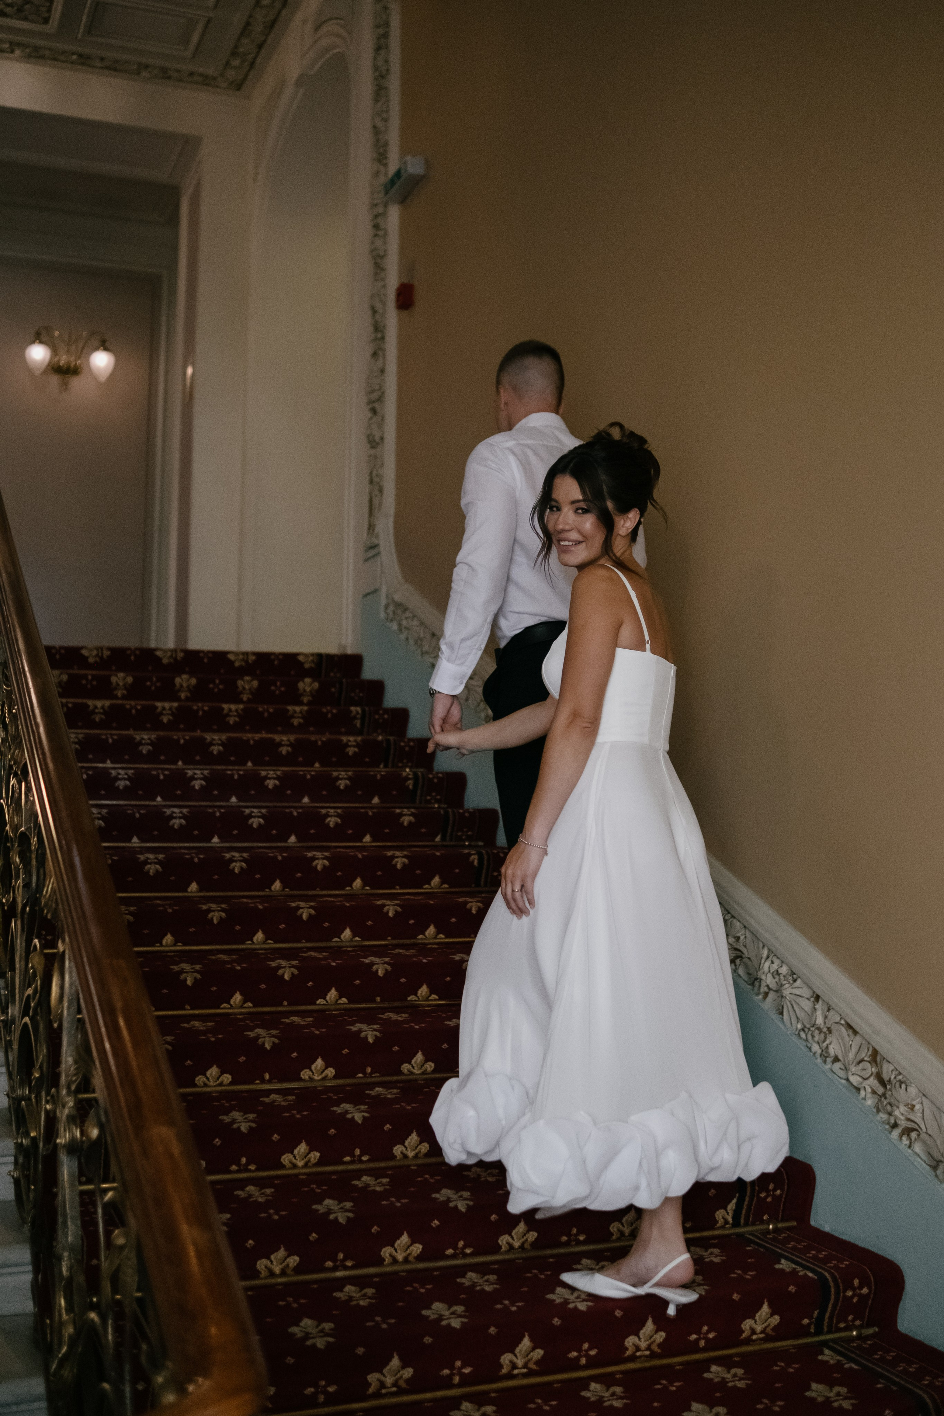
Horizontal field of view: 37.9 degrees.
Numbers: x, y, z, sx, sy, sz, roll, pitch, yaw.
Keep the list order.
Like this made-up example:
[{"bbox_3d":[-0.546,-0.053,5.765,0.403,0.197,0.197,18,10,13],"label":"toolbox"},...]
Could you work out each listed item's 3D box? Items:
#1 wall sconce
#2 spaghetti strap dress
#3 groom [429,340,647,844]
[{"bbox_3d":[-2.718,-2.365,9.300,0.600,0.380,0.300,2,-4,-20],"label":"wall sconce"},{"bbox_3d":[0.280,0.340,2.810,0.700,1.260,0.620,-2,-5,30],"label":"spaghetti strap dress"},{"bbox_3d":[0.171,0.034,3.420,0.560,1.870,0.460,3,-4,-28],"label":"groom"}]

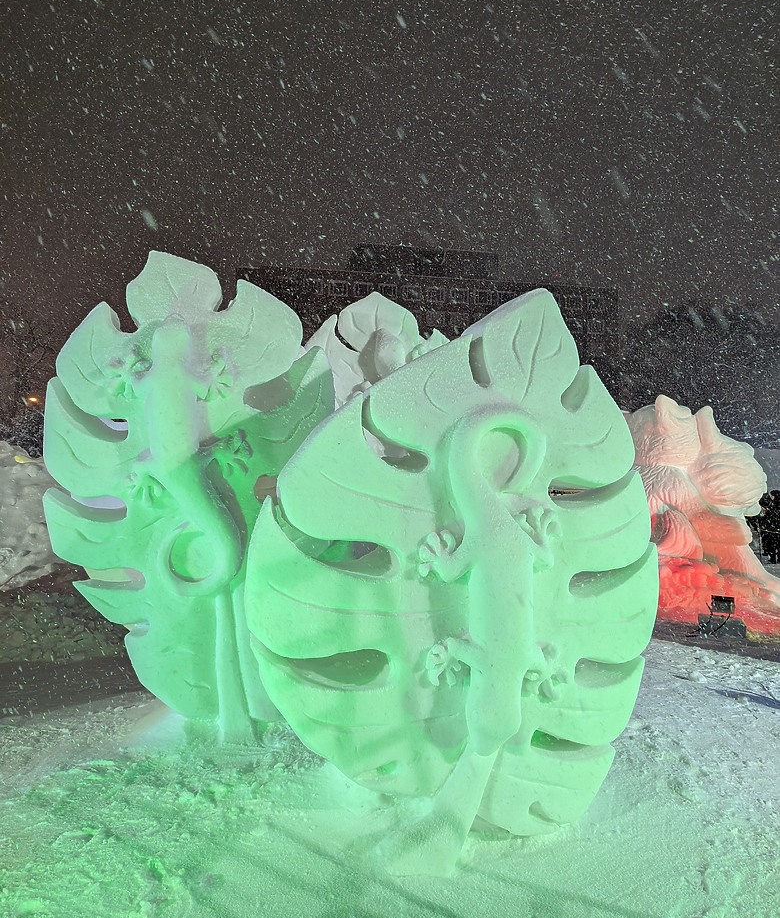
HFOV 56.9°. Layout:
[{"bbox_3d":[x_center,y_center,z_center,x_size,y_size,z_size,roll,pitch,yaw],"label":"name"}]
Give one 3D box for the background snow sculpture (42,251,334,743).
[{"bbox_3d":[-1.220,0.248,4.394,1.750,2.940,0.750,0,-2,-5],"label":"background snow sculpture"}]

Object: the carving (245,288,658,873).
[{"bbox_3d":[0.270,0.472,3.184,1.780,2.400,0.750,0,-2,5],"label":"carving"}]

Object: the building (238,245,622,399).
[{"bbox_3d":[5.000,-11.163,108.506,55.000,34.000,18.000,0,-2,-12],"label":"building"}]

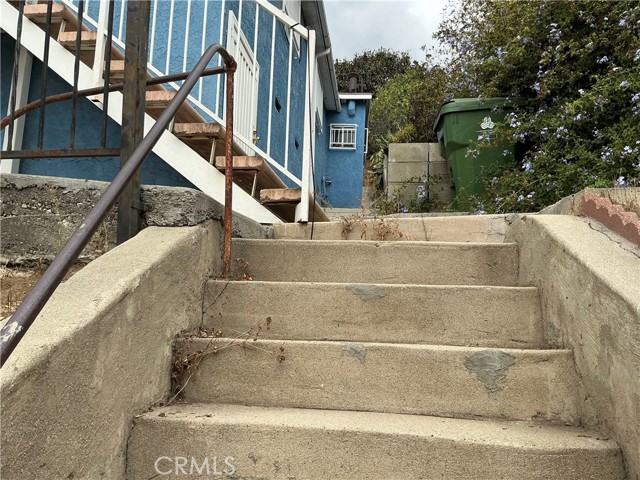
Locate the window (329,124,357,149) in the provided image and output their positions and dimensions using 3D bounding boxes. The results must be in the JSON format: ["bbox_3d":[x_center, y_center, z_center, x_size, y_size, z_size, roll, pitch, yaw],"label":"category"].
[{"bbox_3d":[0.577,-2.495,12.600,0.640,0.620,0.110,2,-3,5],"label":"window"}]

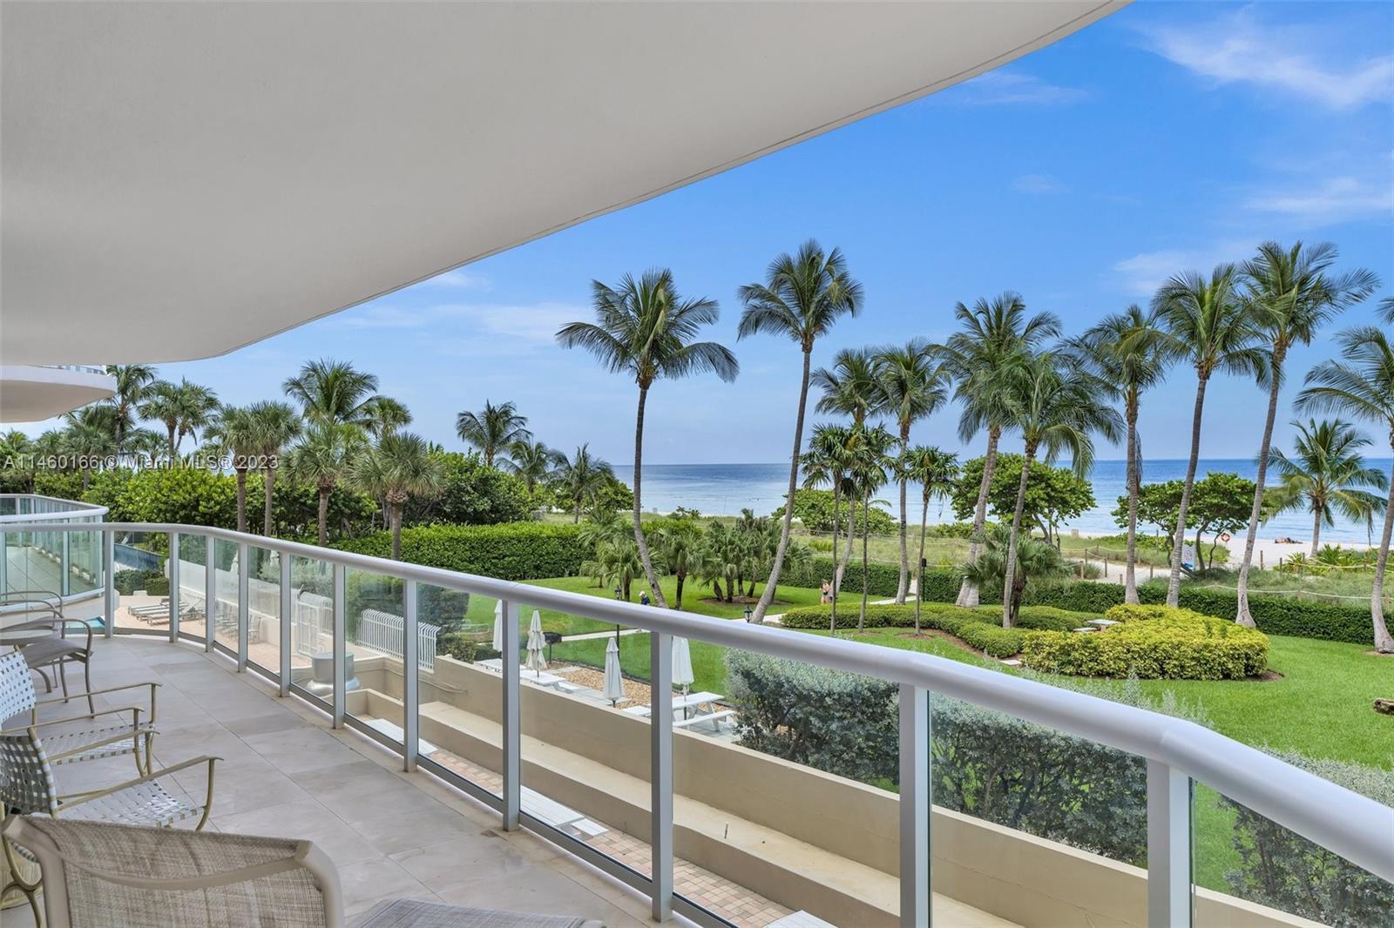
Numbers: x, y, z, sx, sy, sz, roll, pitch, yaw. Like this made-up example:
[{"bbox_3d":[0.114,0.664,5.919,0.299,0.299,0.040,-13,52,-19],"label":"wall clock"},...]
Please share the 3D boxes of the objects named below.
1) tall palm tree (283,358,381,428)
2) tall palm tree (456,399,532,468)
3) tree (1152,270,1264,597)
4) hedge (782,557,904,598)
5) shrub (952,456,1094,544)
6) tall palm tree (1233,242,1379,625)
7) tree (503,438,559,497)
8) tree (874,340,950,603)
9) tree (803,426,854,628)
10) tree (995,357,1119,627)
[{"bbox_3d":[-25.022,-0.075,64.000,6.400,14.406,6.400,0,0,-21],"label":"tall palm tree"},{"bbox_3d":[-15.780,0.999,72.000,5.990,11.960,5.690,-1,0,0],"label":"tall palm tree"},{"bbox_3d":[22.342,-0.807,40.517,4.940,15.760,4.690,-1,0,0],"label":"tree"},{"bbox_3d":[8.100,6.250,50.700,7.900,1.450,1.300,0,0,41],"label":"hedge"},{"bbox_3d":[24.578,2.913,70.000,10.800,7.304,9.000,0,0,0],"label":"shrub"},{"bbox_3d":[25.312,-1.086,38.601,6.060,16.290,5.760,-1,0,0],"label":"tall palm tree"},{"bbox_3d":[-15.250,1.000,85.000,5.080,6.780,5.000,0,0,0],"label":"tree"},{"bbox_3d":[10.120,0.380,43.700,3.590,12.450,3.700,0,0,0],"label":"tree"},{"bbox_3d":[5.570,2.727,39.443,2.220,8.970,2.110,-1,0,0],"label":"tree"},{"bbox_3d":[14.880,1.274,38.128,5.050,11.750,4.800,-1,0,0],"label":"tree"}]

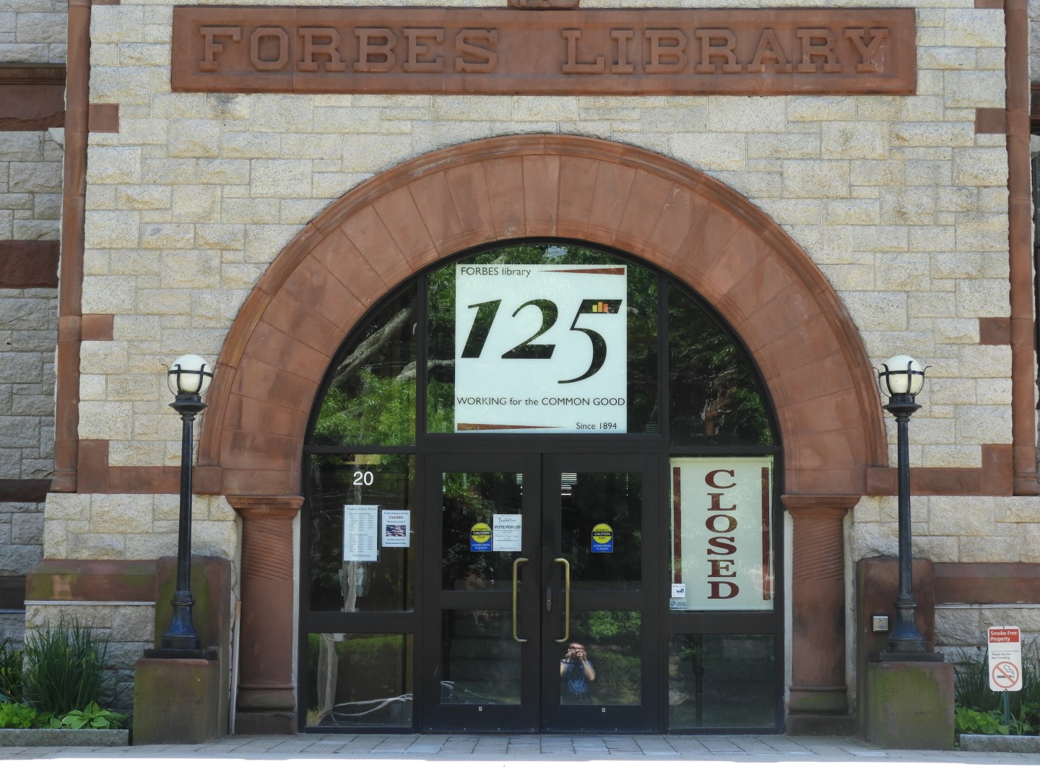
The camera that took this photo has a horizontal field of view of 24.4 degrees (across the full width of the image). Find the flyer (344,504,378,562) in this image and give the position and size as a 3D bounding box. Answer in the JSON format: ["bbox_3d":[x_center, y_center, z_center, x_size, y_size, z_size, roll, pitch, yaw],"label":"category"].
[{"bbox_3d":[-1.214,1.095,18.401,0.269,0.441,0.005,0,-6,1],"label":"flyer"}]

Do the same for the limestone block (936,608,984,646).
[{"bbox_3d":[3.181,1.724,17.513,0.330,0.266,0.200,0,-6,1],"label":"limestone block"}]

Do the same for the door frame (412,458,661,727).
[{"bbox_3d":[0.154,1.533,18.296,1.824,2.115,0.100,0,-7,1],"label":"door frame"}]

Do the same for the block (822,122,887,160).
[{"bbox_3d":[2.523,-1.873,18.212,0.490,0.293,0.160,0,-6,1],"label":"block"}]

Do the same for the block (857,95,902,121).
[{"bbox_3d":[2.732,-2.130,18.399,0.334,0.199,0.200,0,-7,0],"label":"block"}]

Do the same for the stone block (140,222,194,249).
[{"bbox_3d":[-2.657,-1.158,18.196,0.411,0.211,0.160,0,-6,1],"label":"stone block"}]

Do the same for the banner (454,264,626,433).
[{"bbox_3d":[0.160,-0.320,18.540,1.325,1.317,0.010,0,-6,1],"label":"banner"}]

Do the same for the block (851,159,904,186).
[{"bbox_3d":[2.711,-1.634,18.342,0.407,0.198,0.200,0,-7,0],"label":"block"}]

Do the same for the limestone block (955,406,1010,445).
[{"bbox_3d":[3.452,0.266,17.969,0.400,0.282,0.200,0,-6,1],"label":"limestone block"}]

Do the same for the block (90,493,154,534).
[{"bbox_3d":[-2.959,0.931,17.971,0.473,0.303,0.200,0,-6,1],"label":"block"}]

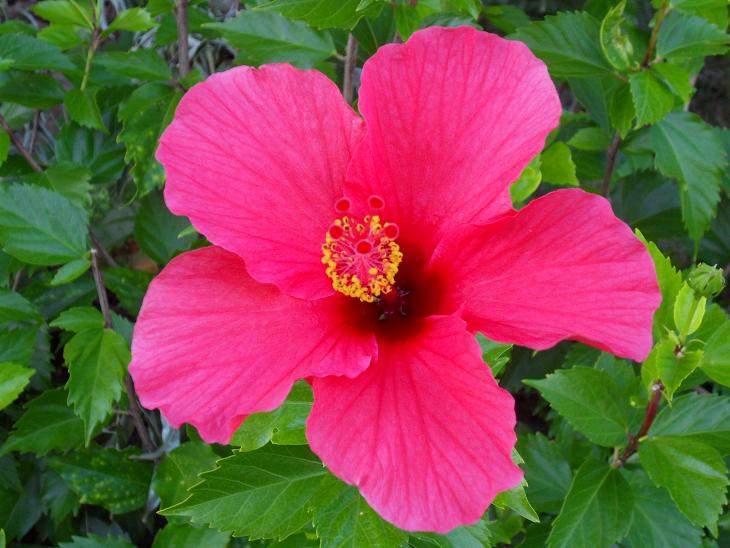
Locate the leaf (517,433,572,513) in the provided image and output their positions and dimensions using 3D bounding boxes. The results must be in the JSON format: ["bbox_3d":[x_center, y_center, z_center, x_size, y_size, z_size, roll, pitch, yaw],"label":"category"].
[{"bbox_3d":[0.061,0.068,0.435,0.022,0.010,0.028,6,64,3],"label":"leaf"}]

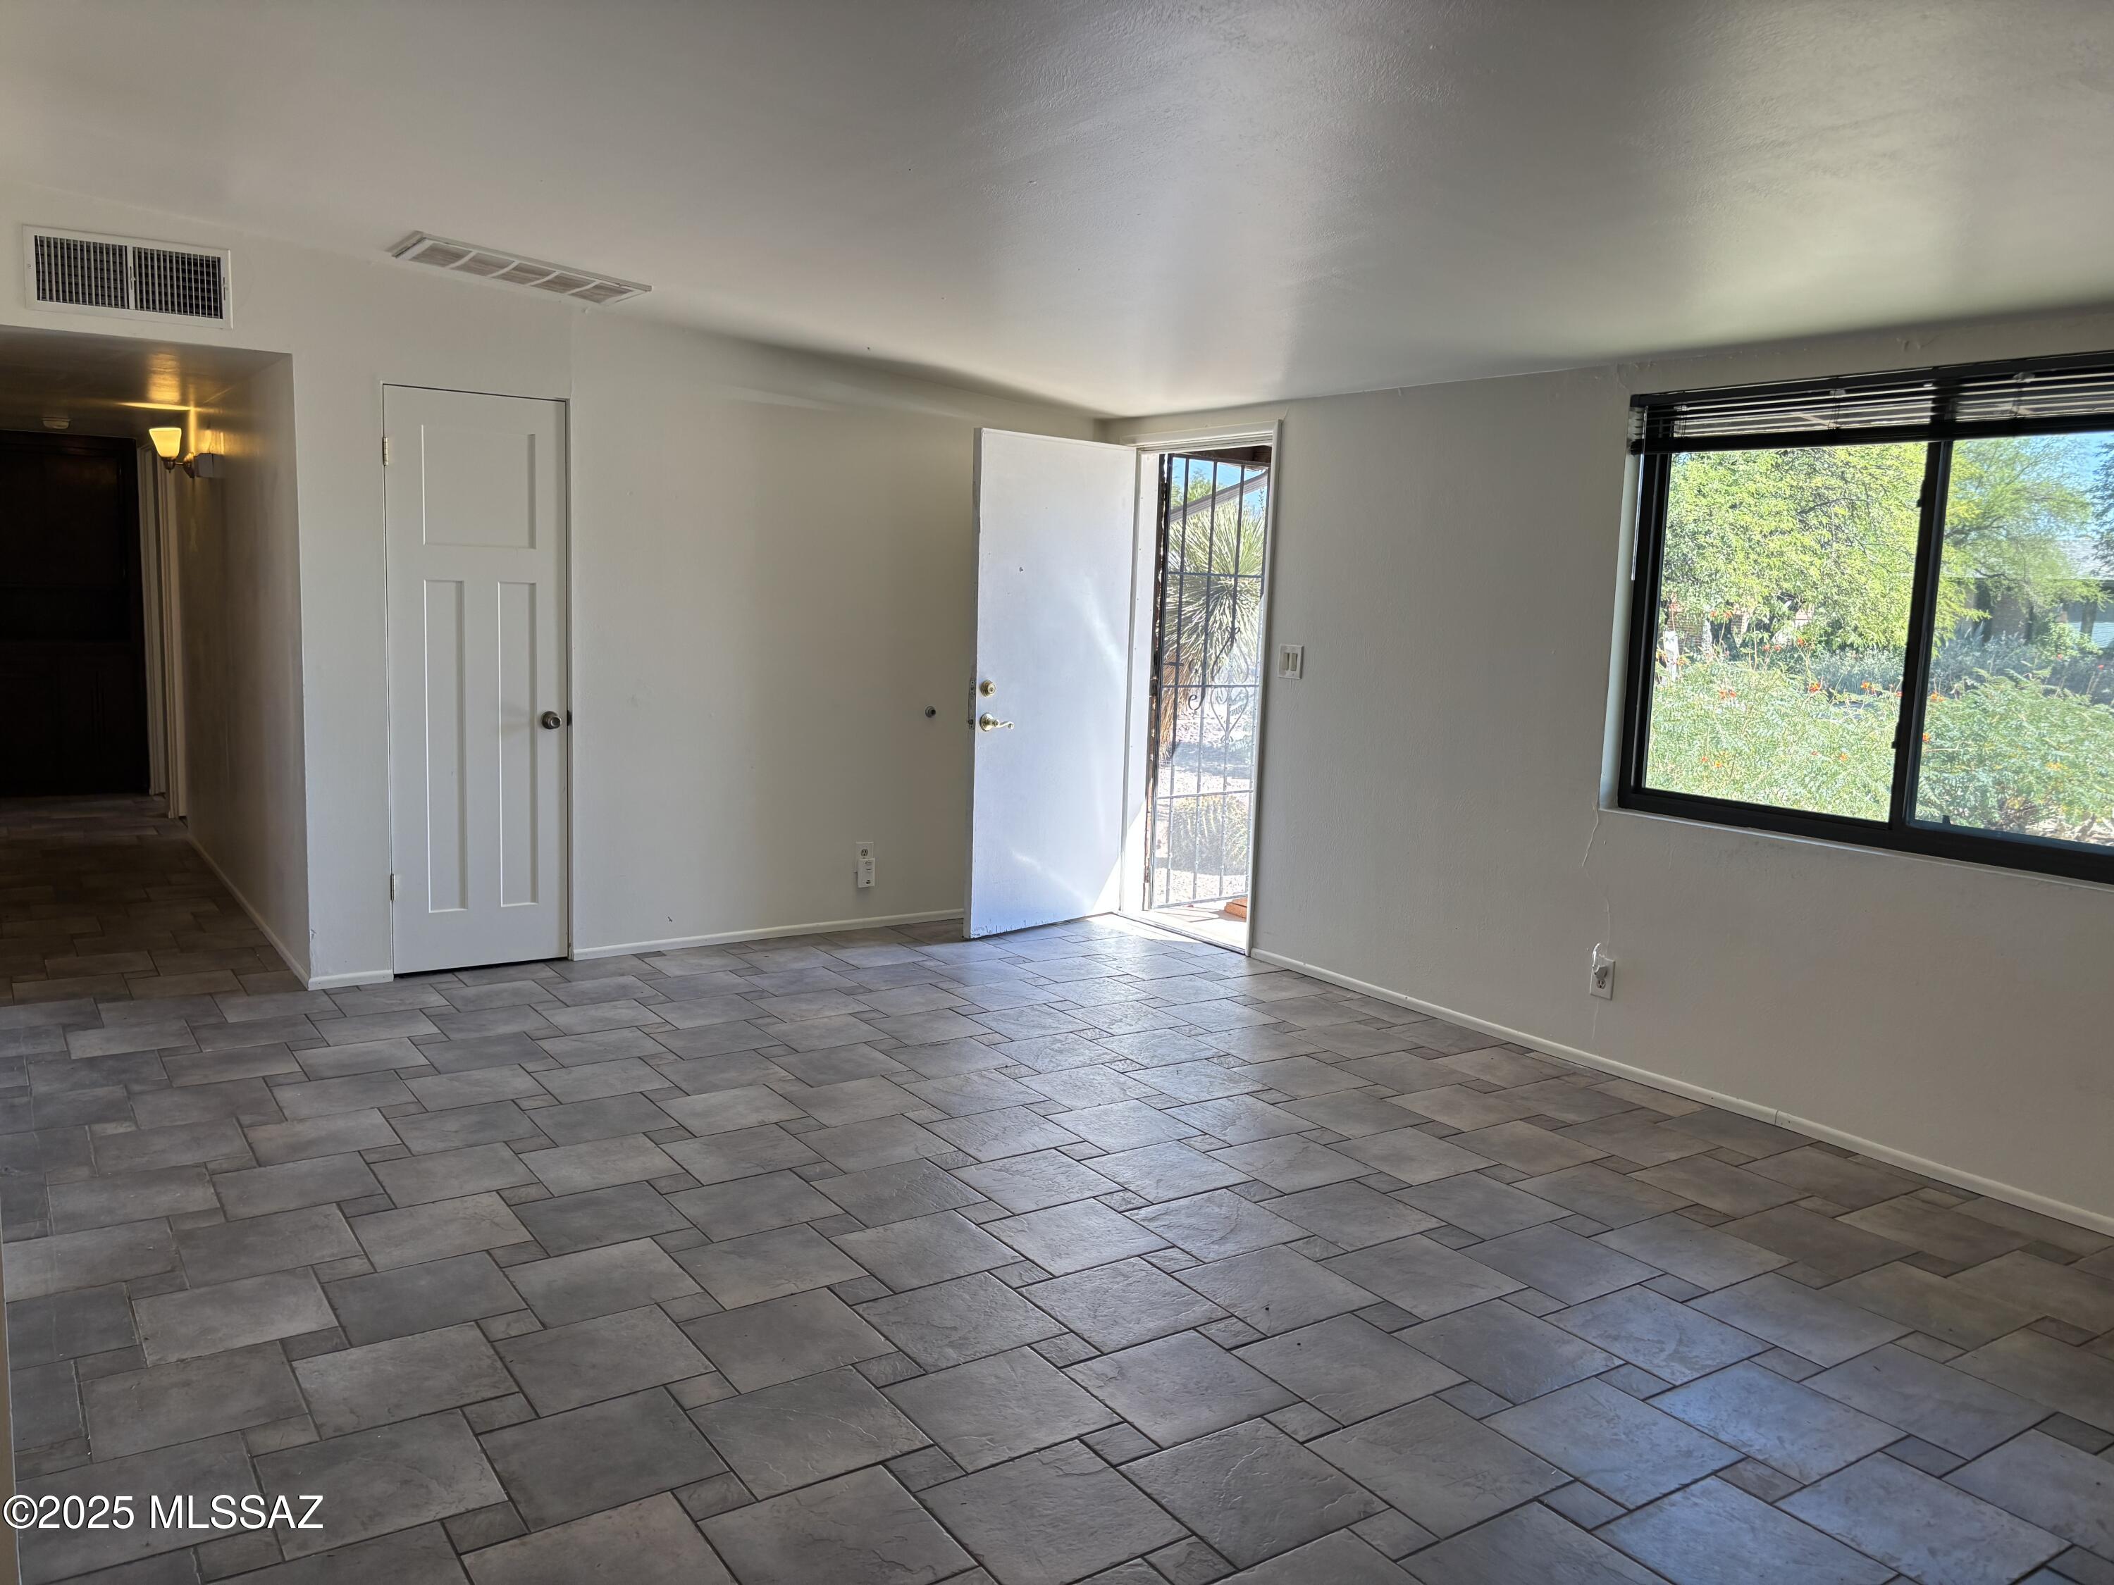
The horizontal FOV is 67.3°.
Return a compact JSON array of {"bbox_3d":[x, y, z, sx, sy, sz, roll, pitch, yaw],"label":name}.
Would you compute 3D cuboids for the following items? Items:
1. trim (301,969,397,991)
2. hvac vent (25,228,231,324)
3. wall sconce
[{"bbox_3d":[-2.466,0.653,5.556,0.278,0.040,0.013,-3,9,-34],"label":"trim"},{"bbox_3d":[-2.865,-1.592,4.920,0.553,0.242,0.025,-3,9,-34],"label":"hvac vent"},{"bbox_3d":[-4.110,-1.585,7.392,0.180,0.230,0.140,-3,9,-34],"label":"wall sconce"}]

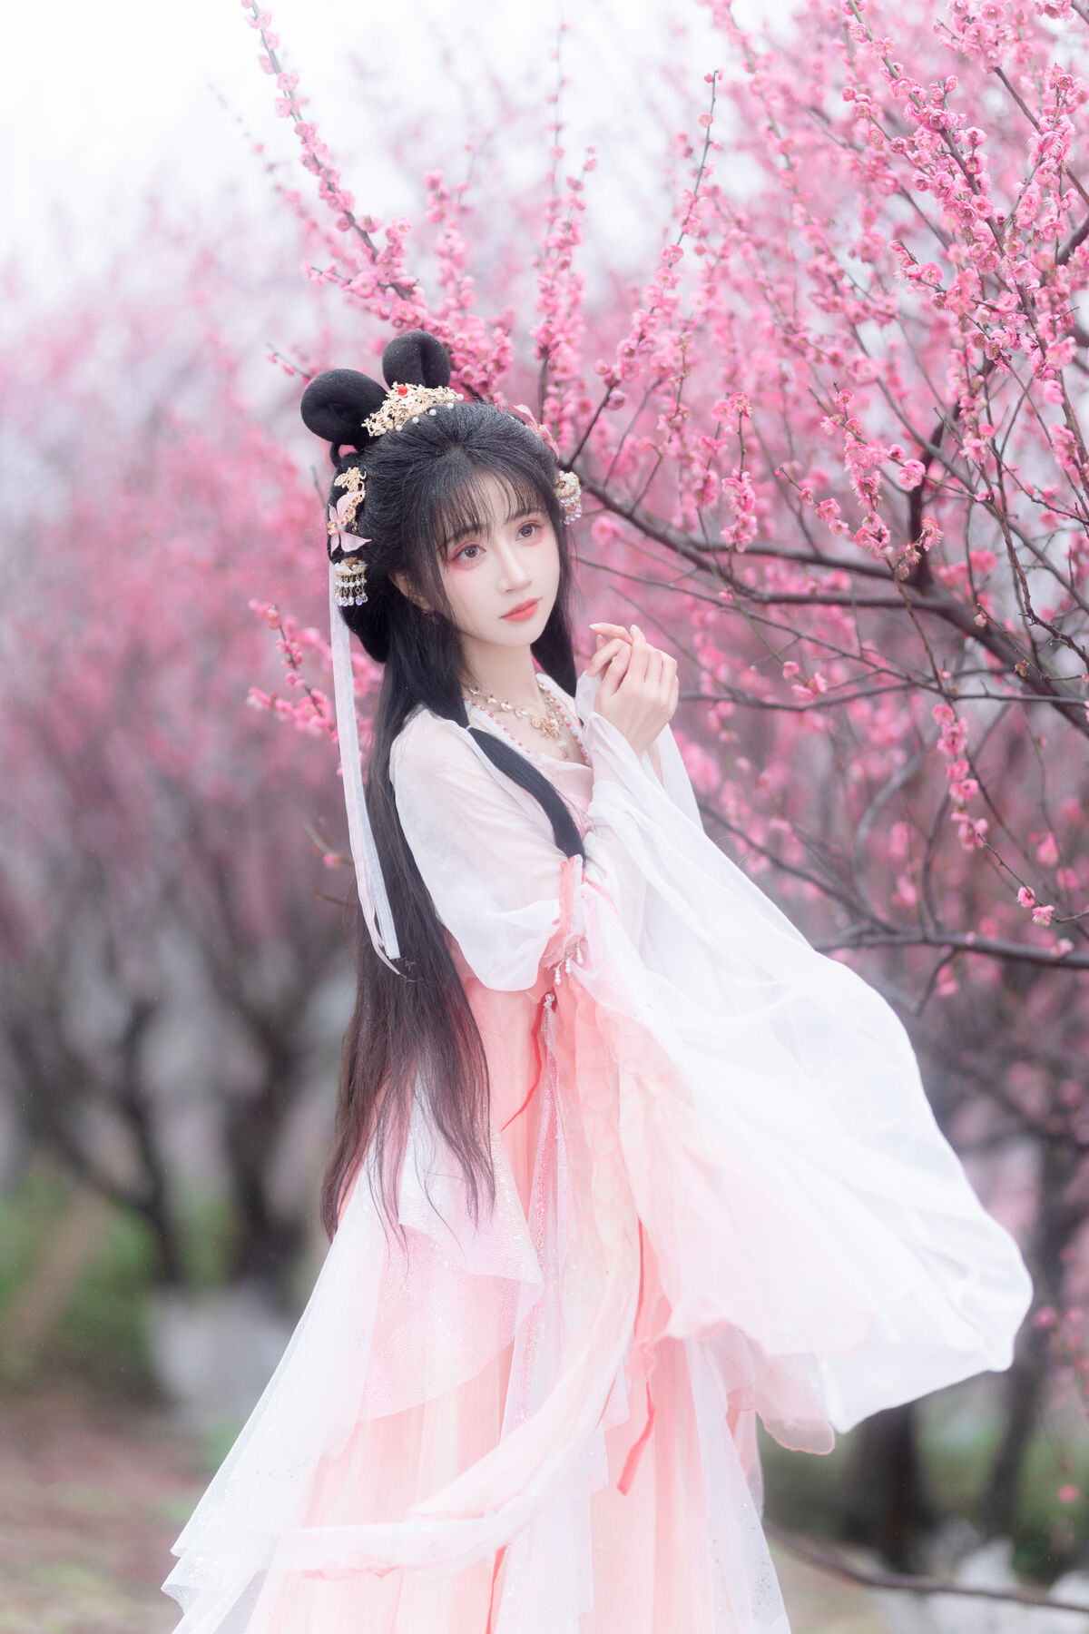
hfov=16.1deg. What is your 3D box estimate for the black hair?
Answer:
[{"bbox_3d":[-0.080,-0.028,3.500,0.250,0.820,0.290,0,0,-40],"label":"black hair"}]

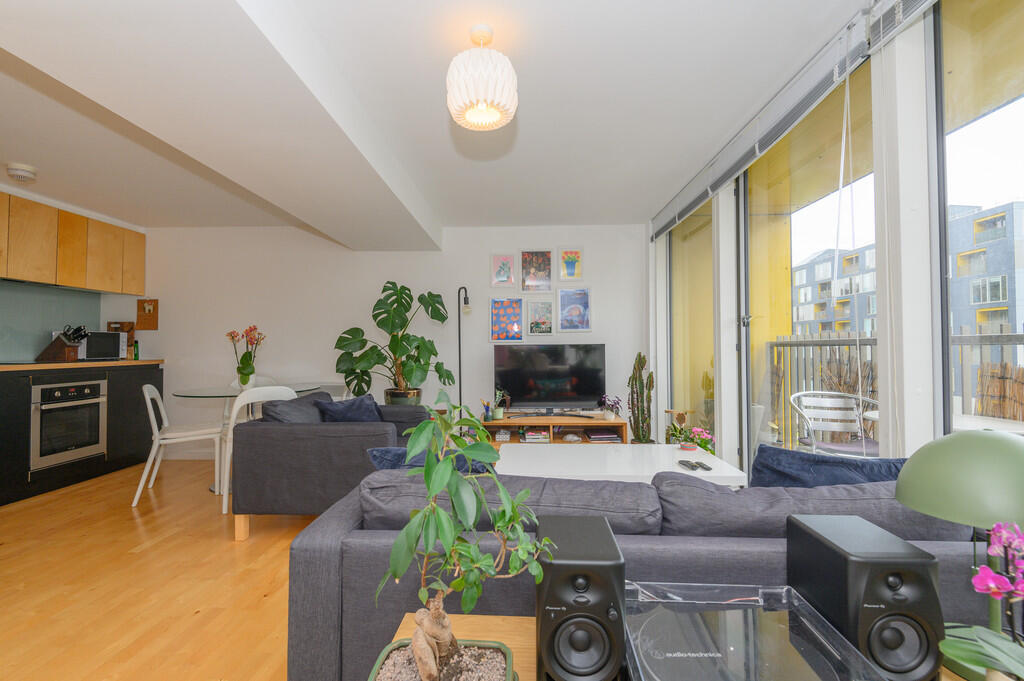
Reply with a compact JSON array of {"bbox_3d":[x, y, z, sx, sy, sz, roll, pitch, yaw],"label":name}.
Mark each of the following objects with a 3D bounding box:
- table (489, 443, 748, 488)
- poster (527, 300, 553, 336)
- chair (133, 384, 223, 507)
[{"bbox_3d":[0.528,0.865,2.515,1.200,0.430,0.700,0,-1,2],"label":"table"},{"bbox_3d":[0.269,-0.206,4.244,0.230,0.320,0.025,0,-1,2],"label":"poster"},{"bbox_3d":[-2.422,0.712,3.350,0.510,0.800,0.445,1,-1,-30],"label":"chair"}]

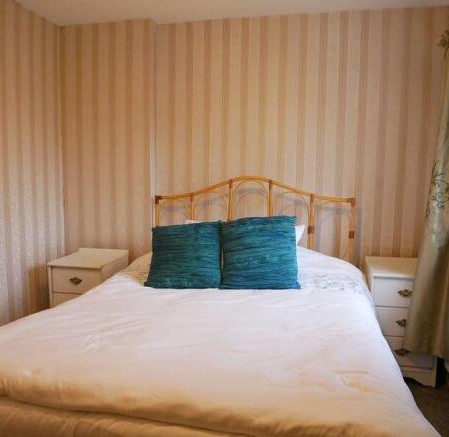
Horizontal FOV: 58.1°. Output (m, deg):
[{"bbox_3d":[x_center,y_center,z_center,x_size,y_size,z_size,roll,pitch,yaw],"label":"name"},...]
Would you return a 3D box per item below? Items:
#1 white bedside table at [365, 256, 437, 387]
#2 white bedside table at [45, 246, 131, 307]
[{"bbox_3d":[1.115,0.635,2.596,0.390,0.692,0.383,2,6,12],"label":"white bedside table"},{"bbox_3d":[-0.924,0.591,2.812,0.389,0.692,0.383,2,6,12],"label":"white bedside table"}]

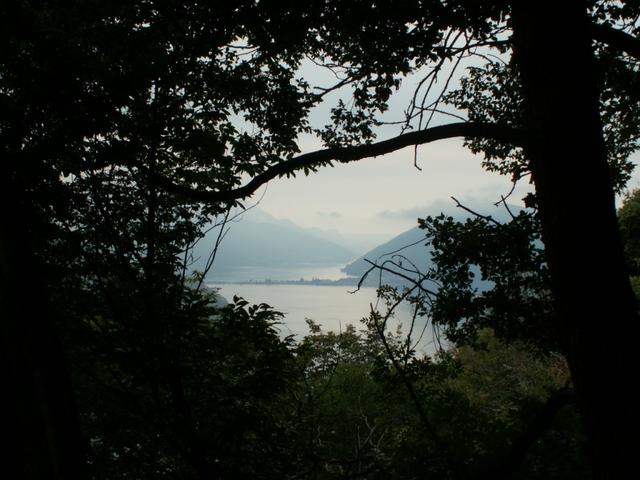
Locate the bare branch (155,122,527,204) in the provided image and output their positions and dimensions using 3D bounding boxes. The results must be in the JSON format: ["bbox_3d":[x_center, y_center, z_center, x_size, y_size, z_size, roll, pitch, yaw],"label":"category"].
[{"bbox_3d":[0.119,-0.443,6.000,2.150,0.480,0.420,0,2,0],"label":"bare branch"}]

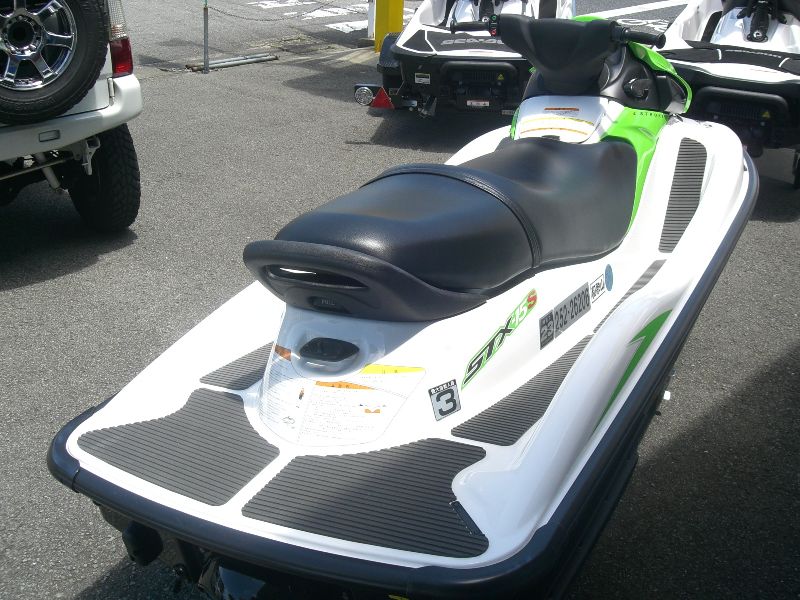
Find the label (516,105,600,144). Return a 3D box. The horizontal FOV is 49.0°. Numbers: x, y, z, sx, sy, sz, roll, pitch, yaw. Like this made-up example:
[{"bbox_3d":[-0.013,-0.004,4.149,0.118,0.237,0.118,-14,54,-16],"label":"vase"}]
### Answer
[{"bbox_3d":[0.500,-0.558,2.766,0.255,0.145,0.035,8,-19,27],"label":"label"}]

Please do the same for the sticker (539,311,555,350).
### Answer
[{"bbox_3d":[0.345,0.071,2.061,0.003,0.076,0.071,7,23,36],"label":"sticker"}]

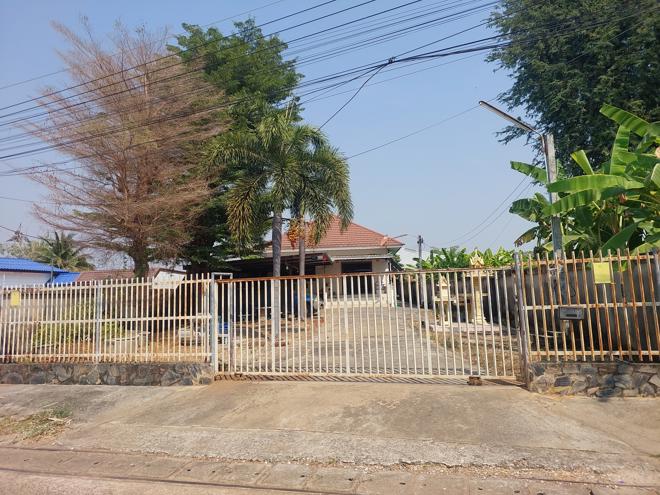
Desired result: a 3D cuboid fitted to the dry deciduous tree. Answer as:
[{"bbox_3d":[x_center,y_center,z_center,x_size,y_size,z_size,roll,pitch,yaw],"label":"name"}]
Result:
[{"bbox_3d":[-6.555,-2.220,13.979,6.400,9.970,6.200,1,-8,-25],"label":"dry deciduous tree"}]

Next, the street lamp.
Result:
[{"bbox_3d":[2.936,-0.219,6.467,1.610,3.810,0.200,2,-8,-27],"label":"street lamp"}]

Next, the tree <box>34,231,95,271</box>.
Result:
[{"bbox_3d":[-23.006,2.695,37.993,5.300,8.260,5.200,2,-9,-31],"label":"tree"}]

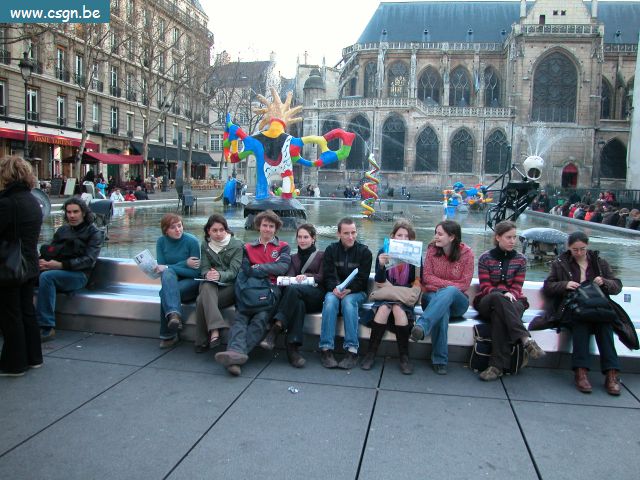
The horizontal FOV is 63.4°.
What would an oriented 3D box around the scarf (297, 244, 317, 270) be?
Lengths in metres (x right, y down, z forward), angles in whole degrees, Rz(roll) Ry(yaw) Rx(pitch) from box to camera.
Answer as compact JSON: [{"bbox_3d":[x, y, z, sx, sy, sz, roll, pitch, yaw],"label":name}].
[{"bbox_3d":[-0.111,0.152,4.656,0.190,0.240,0.170,2,6,14],"label":"scarf"}]

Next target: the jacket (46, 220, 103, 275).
[{"bbox_3d":[-2.562,0.083,5.380,0.540,0.570,0.450,7,8,43],"label":"jacket"}]

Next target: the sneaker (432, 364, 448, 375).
[{"bbox_3d":[0.999,1.043,4.381,0.100,0.110,0.260,1,6,-1],"label":"sneaker"}]

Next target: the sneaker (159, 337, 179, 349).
[{"bbox_3d":[-1.428,0.946,4.880,0.100,0.100,0.260,2,6,19],"label":"sneaker"}]

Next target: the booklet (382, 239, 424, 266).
[{"bbox_3d":[0.704,0.107,4.420,0.320,0.220,0.050,5,2,8],"label":"booklet"}]

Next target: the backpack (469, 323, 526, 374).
[{"bbox_3d":[1.471,0.889,4.290,0.420,0.380,0.170,2,6,12],"label":"backpack"}]

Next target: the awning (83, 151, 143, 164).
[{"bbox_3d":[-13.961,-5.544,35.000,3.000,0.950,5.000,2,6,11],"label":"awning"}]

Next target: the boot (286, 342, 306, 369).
[{"bbox_3d":[-0.189,0.949,4.484,0.110,0.230,0.270,0,6,-10],"label":"boot"}]

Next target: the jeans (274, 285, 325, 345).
[{"bbox_3d":[-0.162,0.633,4.614,0.380,0.500,0.660,3,7,20],"label":"jeans"}]

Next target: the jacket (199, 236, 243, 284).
[{"bbox_3d":[-0.967,0.237,5.080,0.450,0.520,0.370,1,6,0],"label":"jacket"}]

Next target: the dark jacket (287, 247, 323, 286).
[{"bbox_3d":[-0.129,0.271,4.713,0.420,0.460,0.340,2,6,13],"label":"dark jacket"}]

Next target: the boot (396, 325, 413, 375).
[{"bbox_3d":[0.708,0.894,4.369,0.130,0.385,0.280,1,6,2],"label":"boot"}]

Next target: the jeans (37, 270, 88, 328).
[{"bbox_3d":[-2.626,0.611,5.270,0.580,0.570,0.420,-3,7,-37],"label":"jeans"}]

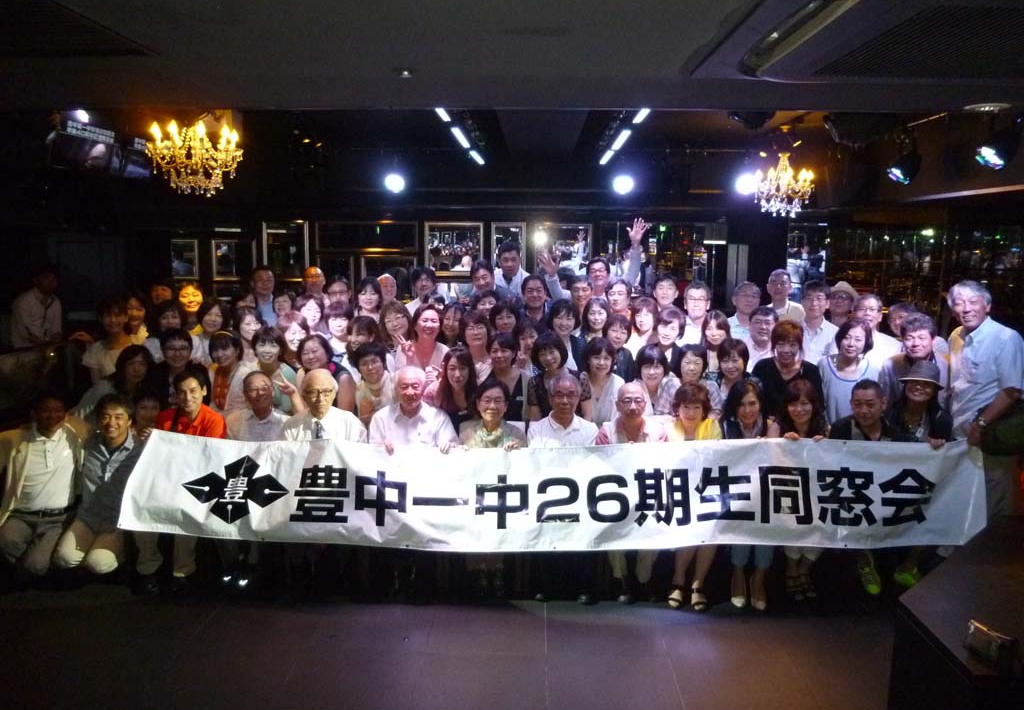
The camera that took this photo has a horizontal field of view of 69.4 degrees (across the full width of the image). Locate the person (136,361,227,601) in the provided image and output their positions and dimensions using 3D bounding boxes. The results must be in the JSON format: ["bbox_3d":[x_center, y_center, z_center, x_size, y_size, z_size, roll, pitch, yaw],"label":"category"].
[{"bbox_3d":[-1.906,0.680,4.274,0.540,1.210,0.680,-1,9,-10],"label":"person"}]

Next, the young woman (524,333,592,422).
[{"bbox_3d":[0.292,0.531,4.833,0.450,1.370,0.420,1,9,2],"label":"young woman"}]

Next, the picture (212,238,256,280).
[{"bbox_3d":[-3.395,-1.179,9.031,0.530,0.510,0.050,1,8,2],"label":"picture"}]

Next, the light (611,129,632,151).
[{"bbox_3d":[0.888,-1.754,5.996,0.070,0.060,1.237,1,9,2],"label":"light"}]

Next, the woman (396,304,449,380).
[{"bbox_3d":[-0.567,0.454,5.128,0.480,1.610,0.400,0,8,-3],"label":"woman"}]

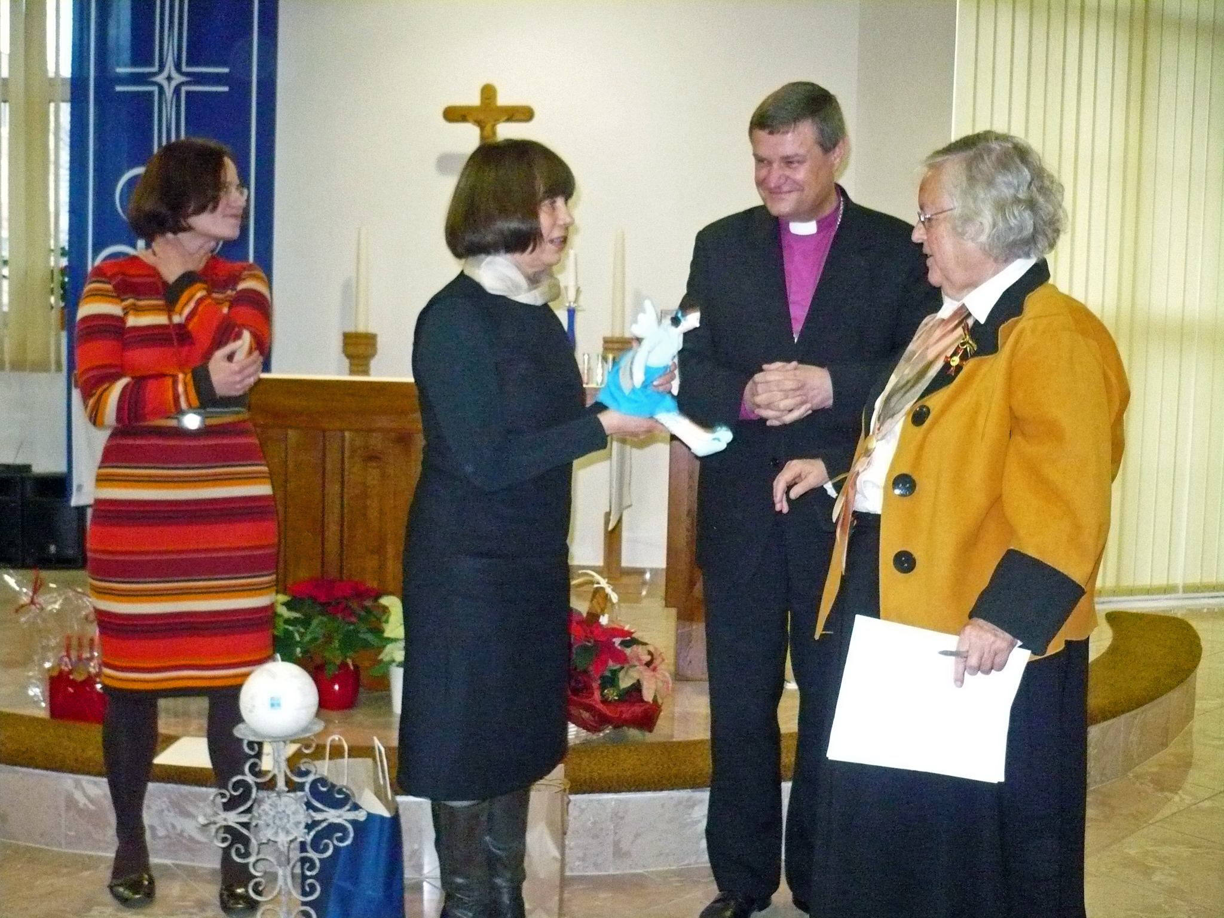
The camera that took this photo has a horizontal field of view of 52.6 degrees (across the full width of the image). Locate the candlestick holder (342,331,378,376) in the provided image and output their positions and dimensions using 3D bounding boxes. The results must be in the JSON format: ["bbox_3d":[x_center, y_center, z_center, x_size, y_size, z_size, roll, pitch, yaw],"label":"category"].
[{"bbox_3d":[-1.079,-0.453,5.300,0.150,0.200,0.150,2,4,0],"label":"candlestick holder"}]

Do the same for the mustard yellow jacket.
[{"bbox_3d":[0.629,-0.001,2.140,0.410,0.650,0.500,-1,4,-31],"label":"mustard yellow jacket"}]

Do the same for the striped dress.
[{"bbox_3d":[-0.929,0.025,2.640,0.430,0.920,0.320,1,4,-16],"label":"striped dress"}]

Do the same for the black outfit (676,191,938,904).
[{"bbox_3d":[0.422,0.185,2.700,0.570,1.540,0.390,3,4,16],"label":"black outfit"}]

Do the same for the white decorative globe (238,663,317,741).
[{"bbox_3d":[-0.565,0.409,2.100,0.134,0.134,0.134,2,4,0],"label":"white decorative globe"}]

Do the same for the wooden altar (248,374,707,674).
[{"bbox_3d":[-0.600,0.210,4.100,1.500,0.950,0.700,2,4,3],"label":"wooden altar"}]

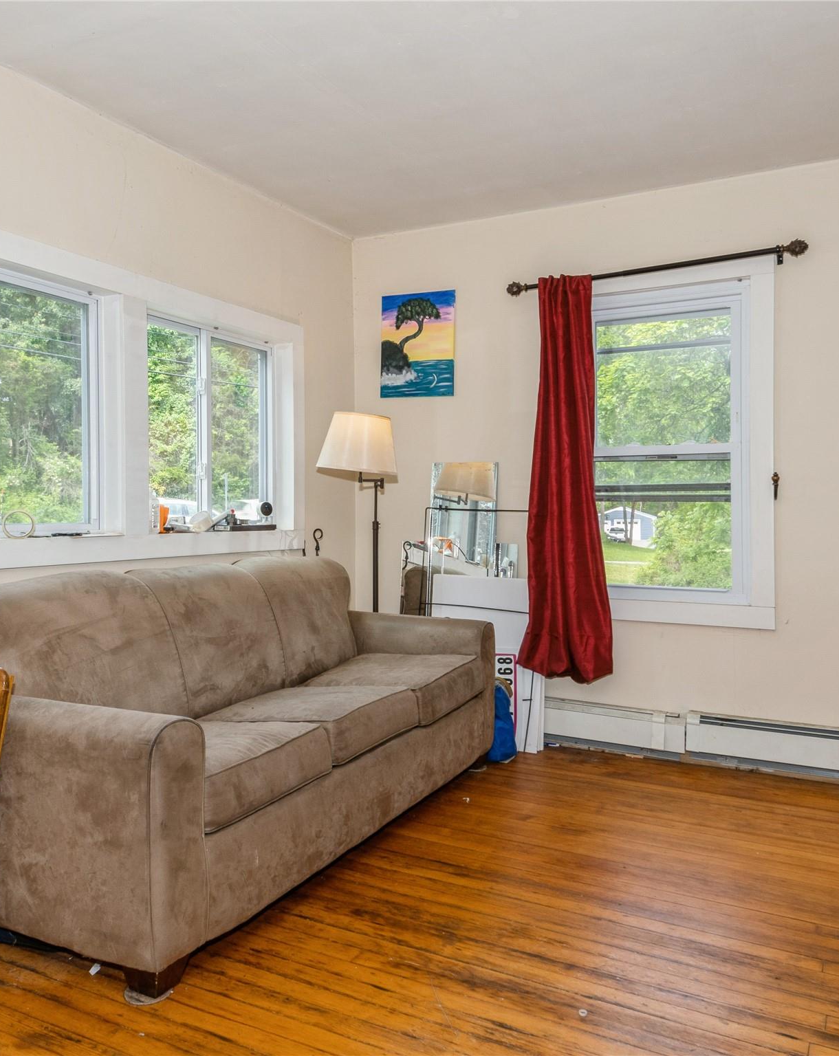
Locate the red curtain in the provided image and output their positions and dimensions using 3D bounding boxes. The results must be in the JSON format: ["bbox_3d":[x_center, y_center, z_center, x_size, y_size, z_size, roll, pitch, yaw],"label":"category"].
[{"bbox_3d":[0.642,-0.215,3.986,0.439,1.808,0.150,1,1,28],"label":"red curtain"}]

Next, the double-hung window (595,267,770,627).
[{"bbox_3d":[1.043,-0.342,3.884,0.941,1.505,0.100,1,1,28],"label":"double-hung window"}]

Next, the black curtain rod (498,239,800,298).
[{"bbox_3d":[0.967,-1.089,3.819,1.270,0.089,0.100,1,1,28],"label":"black curtain rod"}]

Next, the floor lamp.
[{"bbox_3d":[-0.230,0.234,3.969,0.366,1.489,0.449,1,1,28],"label":"floor lamp"}]

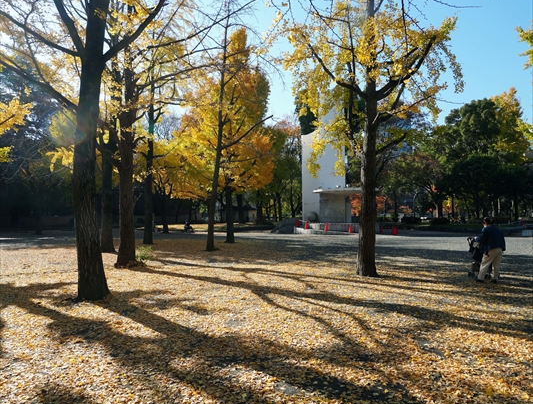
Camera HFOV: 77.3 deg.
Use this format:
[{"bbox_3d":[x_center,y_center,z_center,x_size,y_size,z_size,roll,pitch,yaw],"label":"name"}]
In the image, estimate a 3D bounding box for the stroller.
[{"bbox_3d":[5.560,1.460,8.650,0.520,1.050,0.820,0,-2,-12],"label":"stroller"}]

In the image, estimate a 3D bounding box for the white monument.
[{"bbox_3d":[5.850,-3.200,30.000,5.200,10.600,2.500,-1,-2,18],"label":"white monument"}]

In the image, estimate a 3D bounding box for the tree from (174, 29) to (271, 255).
[{"bbox_3d":[-2.200,-3.400,17.600,5.100,11.700,5.000,0,-2,0],"label":"tree"}]

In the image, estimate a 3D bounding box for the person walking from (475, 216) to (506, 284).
[{"bbox_3d":[5.480,1.180,8.150,0.540,1.620,0.560,0,-2,-16],"label":"person walking"}]

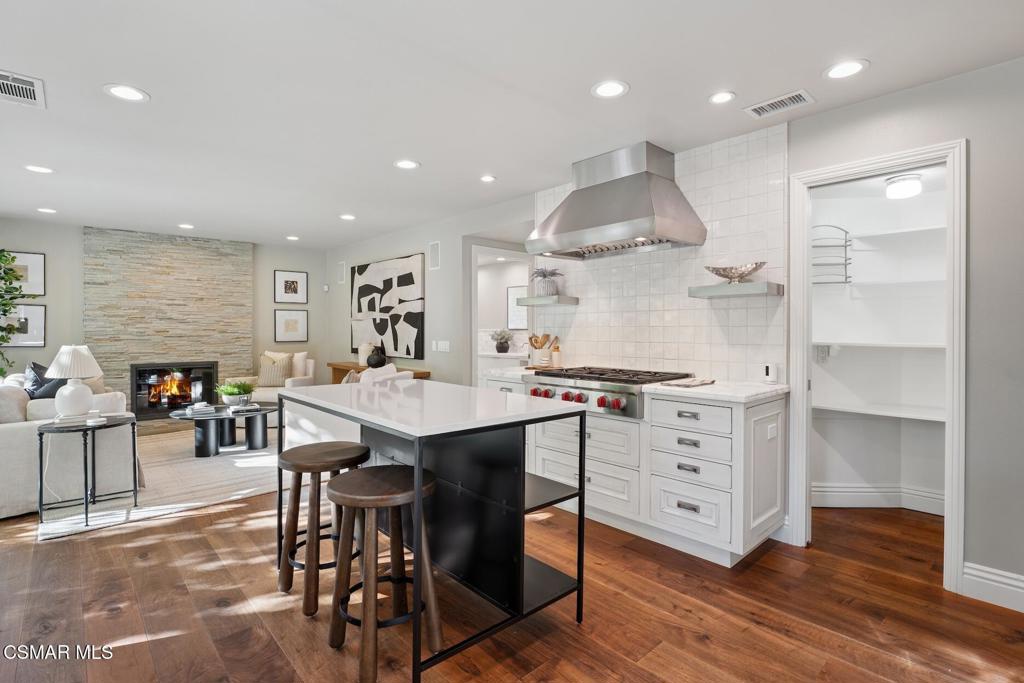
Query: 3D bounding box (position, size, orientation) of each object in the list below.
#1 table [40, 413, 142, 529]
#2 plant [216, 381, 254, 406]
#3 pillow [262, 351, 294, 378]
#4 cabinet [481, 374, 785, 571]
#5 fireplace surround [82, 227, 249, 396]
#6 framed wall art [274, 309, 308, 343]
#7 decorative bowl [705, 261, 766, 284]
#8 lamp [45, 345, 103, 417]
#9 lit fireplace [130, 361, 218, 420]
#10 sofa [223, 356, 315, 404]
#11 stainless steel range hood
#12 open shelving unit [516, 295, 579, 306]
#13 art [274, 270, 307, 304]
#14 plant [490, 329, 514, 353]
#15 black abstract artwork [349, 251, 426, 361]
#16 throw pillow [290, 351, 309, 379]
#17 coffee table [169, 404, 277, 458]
[{"bbox_3d":[-2.760,0.824,2.979,0.500,0.620,0.500,-1,2,-43],"label":"table"},{"bbox_3d":[-3.180,0.592,5.234,0.400,0.270,0.400,0,2,0],"label":"plant"},{"bbox_3d":[-3.079,0.359,5.950,0.450,0.450,0.160,1,-11,20],"label":"pillow"},{"bbox_3d":[0.668,0.703,3.187,0.660,0.915,2.040,-1,2,-43],"label":"cabinet"},{"bbox_3d":[-4.429,-0.140,6.051,1.768,2.479,0.180,-2,3,-38],"label":"fireplace surround"},{"bbox_3d":[-3.319,-0.230,6.865,0.462,0.484,0.035,-2,3,-38],"label":"framed wall art"},{"bbox_3d":[1.345,-0.399,2.749,0.170,0.130,0.360,-1,2,-43],"label":"decorative bowl"},{"bbox_3d":[-3.411,0.306,3.544,0.345,0.561,0.345,0,2,0],"label":"lamp"},{"bbox_3d":[-4.486,0.647,6.084,0.921,0.718,0.300,-2,3,-38],"label":"lit fireplace"},{"bbox_3d":[-3.263,0.682,6.214,0.880,0.820,0.820,0,2,-1],"label":"sofa"},{"bbox_3d":[0.700,-0.964,3.165,0.614,0.649,1.028,-2,3,-43],"label":"stainless steel range hood"},{"bbox_3d":[0.297,-0.330,3.864,0.250,0.070,0.475,-1,2,-43],"label":"open shelving unit"},{"bbox_3d":[-3.316,-0.813,6.848,0.466,0.491,0.035,-2,3,-38],"label":"art"},{"bbox_3d":[-0.123,-0.001,5.885,0.290,0.300,0.290,0,2,0],"label":"plant"},{"bbox_3d":[-1.706,-0.435,6.084,0.045,1.260,1.830,-1,2,-45],"label":"black abstract artwork"},{"bbox_3d":[-2.898,0.350,6.120,0.450,0.450,0.160,1,-11,20],"label":"throw pillow"},{"bbox_3d":[-2.911,0.891,4.687,0.970,0.410,0.970,-1,2,-43],"label":"coffee table"}]

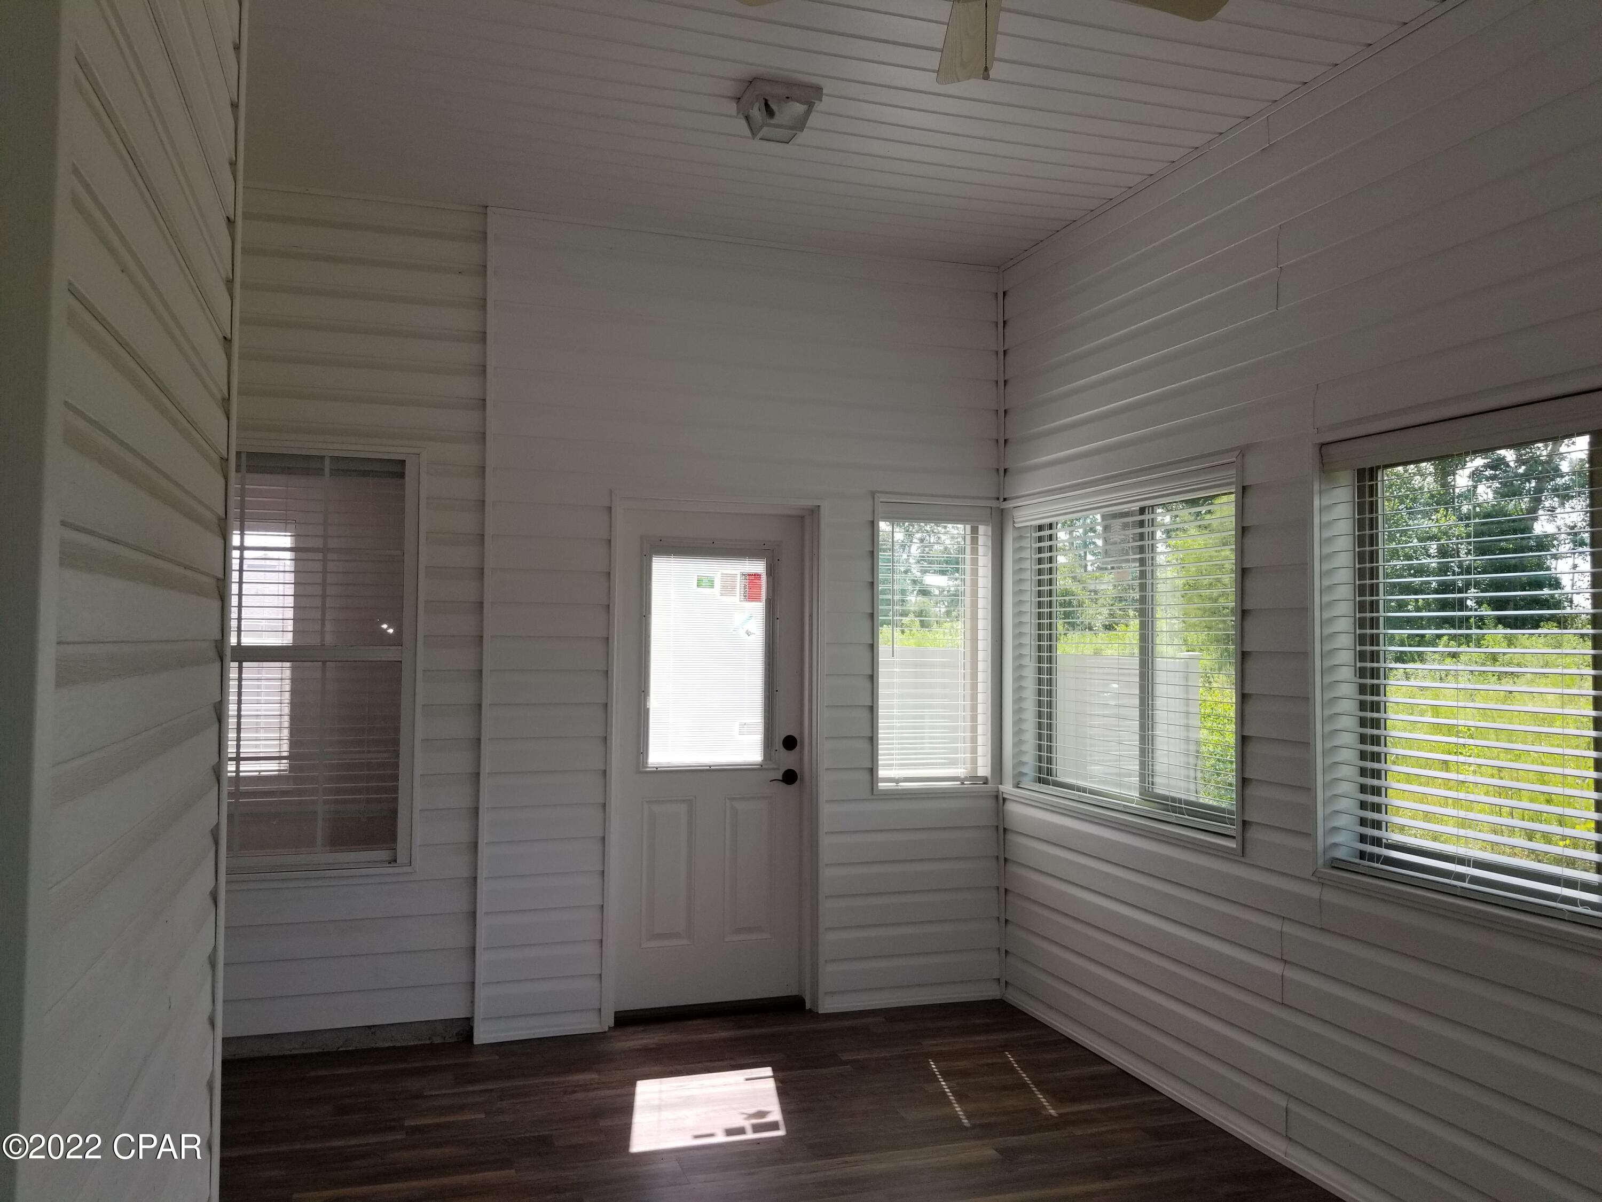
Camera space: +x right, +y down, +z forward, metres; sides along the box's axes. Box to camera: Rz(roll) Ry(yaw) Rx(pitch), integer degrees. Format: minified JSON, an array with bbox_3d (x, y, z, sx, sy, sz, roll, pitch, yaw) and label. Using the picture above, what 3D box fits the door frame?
[{"bbox_3d":[-0.344,0.624,4.796,0.862,2.061,0.130,1,-2,-19],"label":"door frame"}]

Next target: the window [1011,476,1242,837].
[{"bbox_3d":[1.165,0.182,4.432,0.090,1.180,1.423,1,-2,-19],"label":"window"}]

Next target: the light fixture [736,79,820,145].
[{"bbox_3d":[-0.069,-1.441,3.590,0.204,0.125,0.198,1,-2,-19],"label":"light fixture"}]

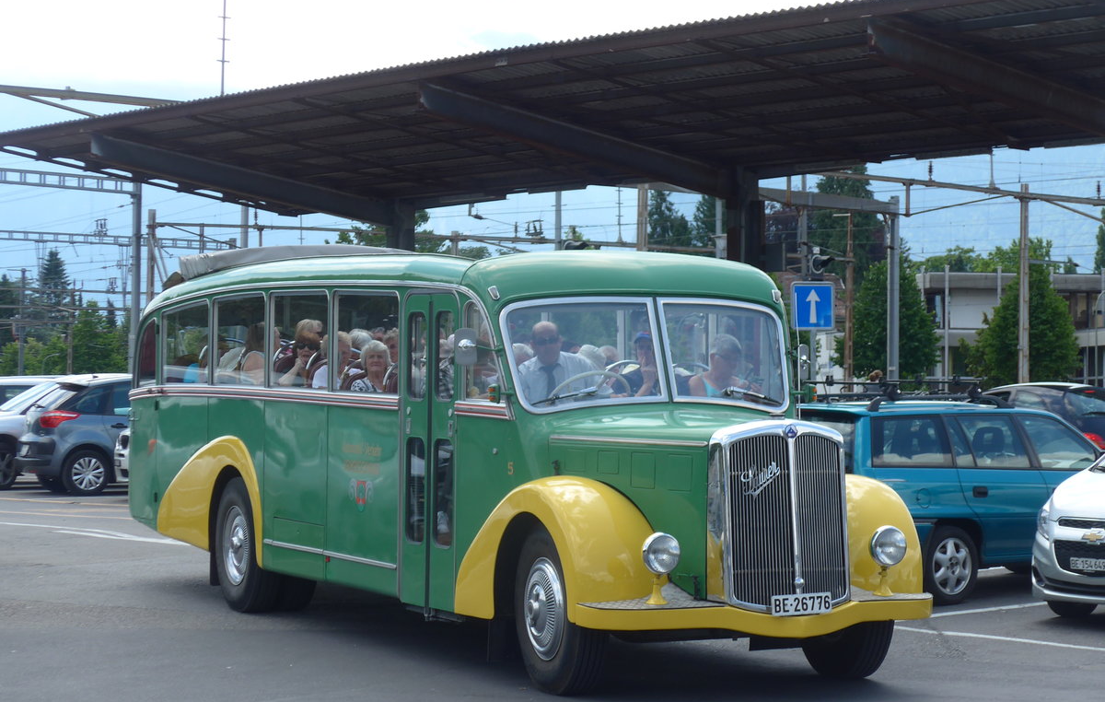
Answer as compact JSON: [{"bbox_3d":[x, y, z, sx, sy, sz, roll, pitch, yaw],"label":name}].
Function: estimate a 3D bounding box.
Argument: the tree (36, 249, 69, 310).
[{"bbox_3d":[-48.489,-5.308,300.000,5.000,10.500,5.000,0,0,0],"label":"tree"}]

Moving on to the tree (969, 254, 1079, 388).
[{"bbox_3d":[21.296,-1.075,140.000,5.079,6.635,5.079,0,0,0],"label":"tree"}]

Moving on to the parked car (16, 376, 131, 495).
[{"bbox_3d":[-5.470,1.163,43.998,4.450,1.650,1.820,0,0,-25],"label":"parked car"}]

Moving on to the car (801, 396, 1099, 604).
[{"bbox_3d":[3.370,1.155,24.654,4.280,1.530,1.700,0,0,-41],"label":"car"}]

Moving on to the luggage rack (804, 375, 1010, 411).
[{"bbox_3d":[2.667,0.318,23.716,1.550,0.250,1.080,0,1,-41],"label":"luggage rack"}]

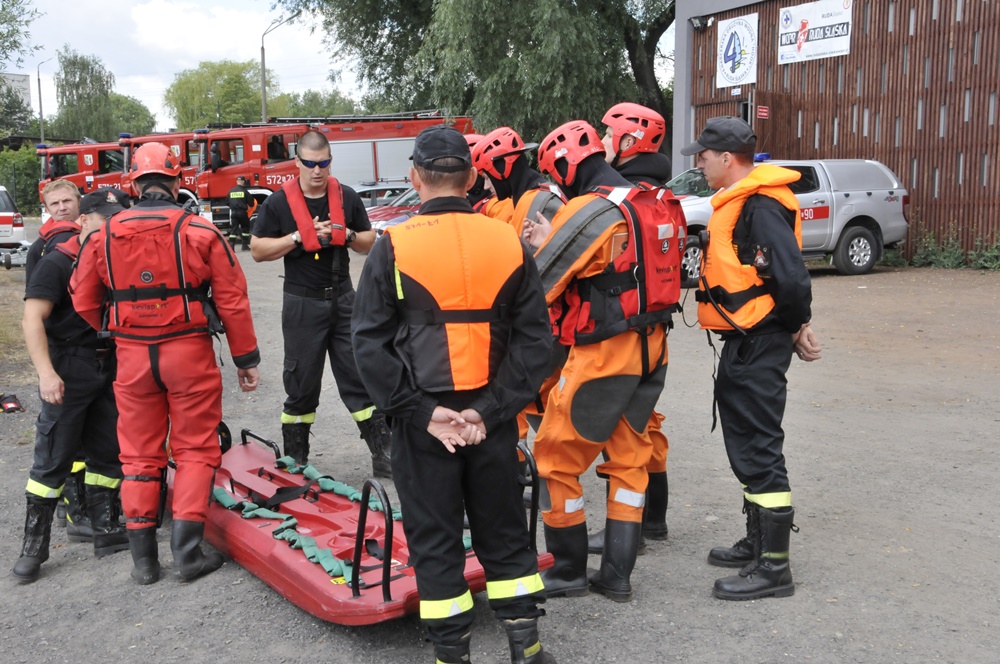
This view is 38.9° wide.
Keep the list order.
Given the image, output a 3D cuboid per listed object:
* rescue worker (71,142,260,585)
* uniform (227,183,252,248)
[{"bbox_3d":[-1.348,0.114,5.720,0.680,1.740,0.460,-1,6,-6],"label":"rescue worker"},{"bbox_3d":[-6.248,-2.785,34.000,0.600,1.550,0.450,0,6,3],"label":"uniform"}]

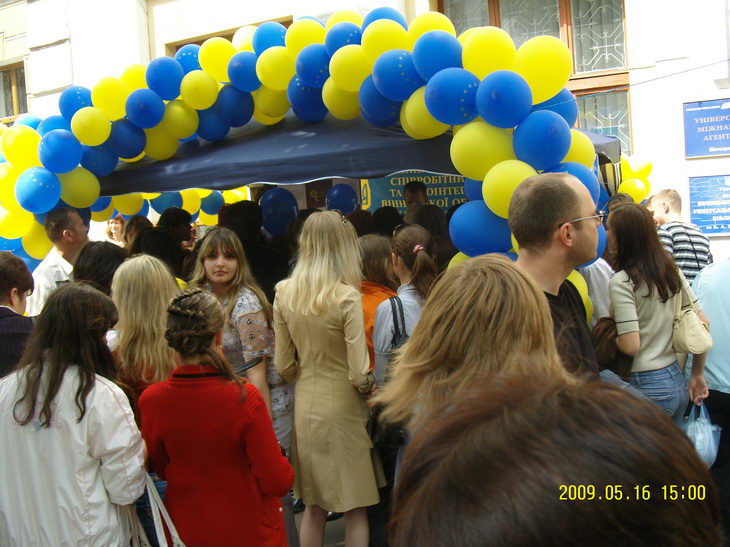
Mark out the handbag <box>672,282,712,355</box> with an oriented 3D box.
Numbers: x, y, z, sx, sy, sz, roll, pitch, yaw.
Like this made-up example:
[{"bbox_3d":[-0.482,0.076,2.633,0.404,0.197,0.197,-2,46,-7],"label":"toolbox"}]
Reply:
[{"bbox_3d":[1.267,0.174,3.100,0.140,0.270,0.250,-3,2,18],"label":"handbag"}]

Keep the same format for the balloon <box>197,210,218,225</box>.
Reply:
[{"bbox_3d":[-1.475,-0.582,7.700,0.245,0.260,0.245,-4,2,-11],"label":"balloon"}]

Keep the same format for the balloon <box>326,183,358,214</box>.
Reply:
[{"bbox_3d":[-0.177,-0.573,6.250,0.245,0.265,0.245,-4,2,-1],"label":"balloon"}]

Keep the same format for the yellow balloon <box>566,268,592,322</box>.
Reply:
[{"bbox_3d":[0.910,0.111,3.700,0.262,0.275,0.262,-3,2,14],"label":"yellow balloon"}]

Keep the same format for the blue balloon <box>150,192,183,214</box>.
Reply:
[{"bbox_3d":[-1.668,-0.598,6.750,0.260,0.280,0.260,-3,2,0],"label":"blue balloon"}]

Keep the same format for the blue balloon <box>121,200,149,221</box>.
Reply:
[{"bbox_3d":[-1.928,-0.552,6.700,0.250,0.265,0.250,-4,2,-16],"label":"blue balloon"}]

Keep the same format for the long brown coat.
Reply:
[{"bbox_3d":[-0.153,0.495,3.280,0.420,0.930,0.320,-3,2,16],"label":"long brown coat"}]

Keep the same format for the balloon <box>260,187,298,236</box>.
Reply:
[{"bbox_3d":[-0.576,-0.411,5.400,0.255,0.320,0.255,-4,2,-6],"label":"balloon"}]

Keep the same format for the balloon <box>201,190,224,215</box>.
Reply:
[{"bbox_3d":[-1.444,-0.671,7.600,0.235,0.250,0.235,-4,2,-10],"label":"balloon"}]

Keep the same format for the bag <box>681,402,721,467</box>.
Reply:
[{"bbox_3d":[1.365,0.657,3.250,0.175,0.280,0.110,-3,2,14],"label":"bag"}]

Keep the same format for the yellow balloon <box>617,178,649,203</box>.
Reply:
[{"bbox_3d":[2.171,-0.645,6.500,0.260,0.280,0.260,-3,2,0],"label":"yellow balloon"}]

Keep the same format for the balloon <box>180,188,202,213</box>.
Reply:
[{"bbox_3d":[-1.595,-0.647,7.200,0.260,0.280,0.260,-3,2,0],"label":"balloon"}]

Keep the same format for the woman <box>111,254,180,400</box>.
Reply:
[{"bbox_3d":[-0.712,0.748,2.775,0.450,1.630,0.300,-3,2,7],"label":"woman"}]

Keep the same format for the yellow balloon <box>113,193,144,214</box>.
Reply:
[{"bbox_3d":[-1.997,-0.615,6.750,0.260,0.280,0.260,-3,2,0],"label":"yellow balloon"}]

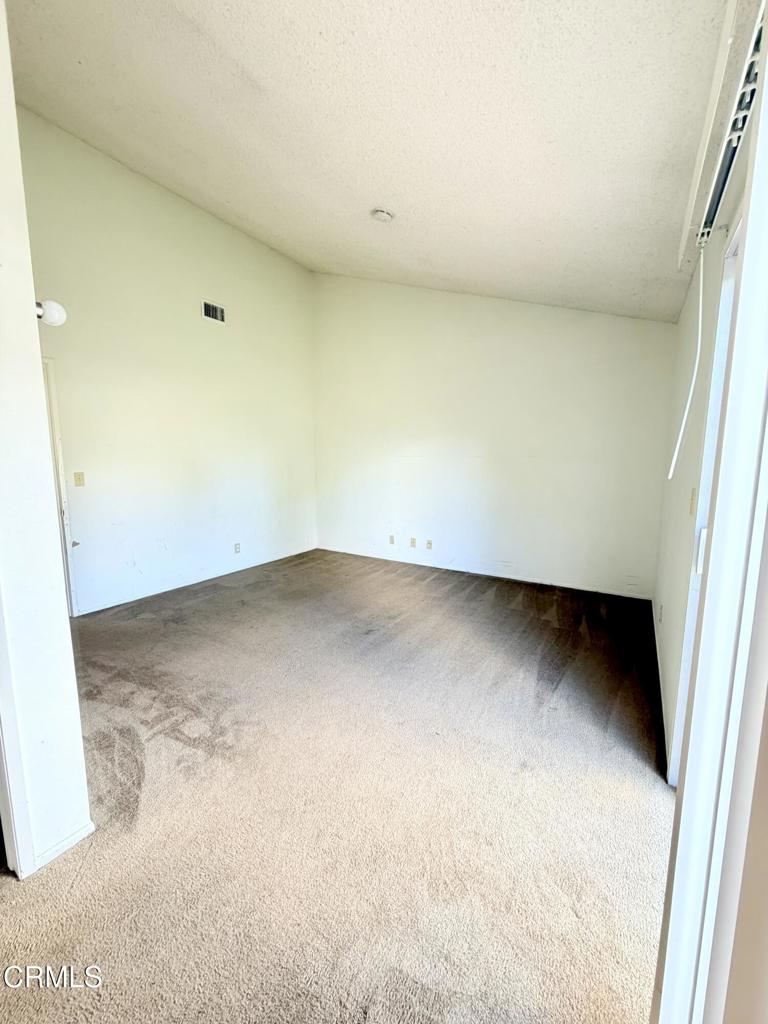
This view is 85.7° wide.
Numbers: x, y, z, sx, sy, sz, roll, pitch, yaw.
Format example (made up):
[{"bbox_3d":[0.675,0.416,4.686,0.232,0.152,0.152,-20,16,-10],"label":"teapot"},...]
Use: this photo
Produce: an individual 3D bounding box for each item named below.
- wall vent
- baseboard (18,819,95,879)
[{"bbox_3d":[-1.768,-2.094,4.338,0.020,0.153,0.275,5,9,31],"label":"wall vent"},{"bbox_3d":[-1.105,1.129,1.404,0.018,0.058,0.201,5,9,31],"label":"baseboard"}]

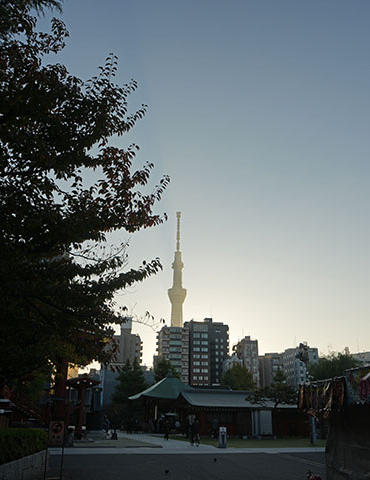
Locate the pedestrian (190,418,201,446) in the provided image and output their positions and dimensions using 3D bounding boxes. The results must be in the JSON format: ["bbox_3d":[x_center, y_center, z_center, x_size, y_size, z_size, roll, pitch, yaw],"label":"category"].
[{"bbox_3d":[0.644,11.981,29.977,0.580,1.670,0.600,7,-21,-17],"label":"pedestrian"}]

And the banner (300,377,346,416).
[{"bbox_3d":[3.062,3.495,10.732,0.100,0.650,2.600,3,-21,-6],"label":"banner"}]

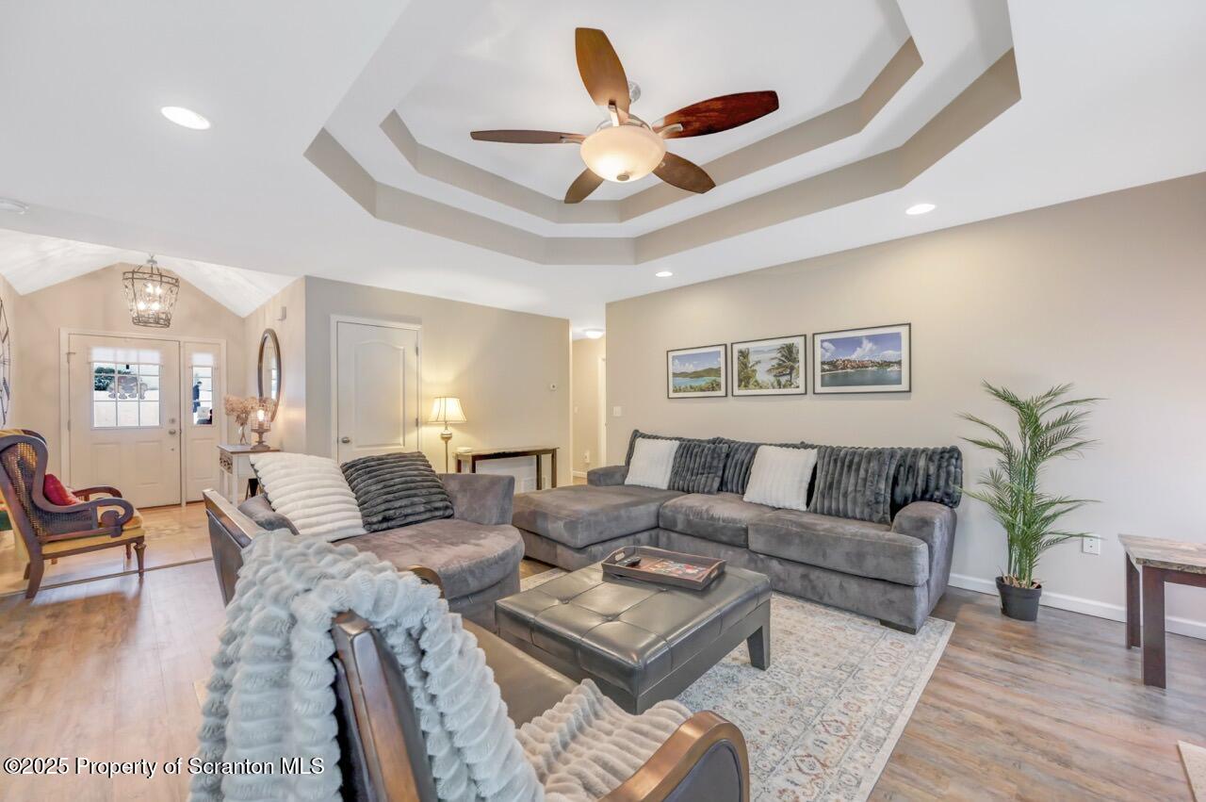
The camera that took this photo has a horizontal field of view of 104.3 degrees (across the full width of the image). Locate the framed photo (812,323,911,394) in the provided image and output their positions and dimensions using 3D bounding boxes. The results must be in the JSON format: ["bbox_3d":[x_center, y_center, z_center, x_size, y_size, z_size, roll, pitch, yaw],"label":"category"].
[{"bbox_3d":[1.959,-0.304,3.579,0.680,0.500,0.030,-1,-1,44],"label":"framed photo"}]

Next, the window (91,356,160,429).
[{"bbox_3d":[-5.687,-0.105,5.607,0.050,0.880,0.588,-1,-1,44],"label":"window"}]

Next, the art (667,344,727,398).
[{"bbox_3d":[0.918,-0.277,4.592,0.688,0.493,0.030,-1,-1,44],"label":"art"}]

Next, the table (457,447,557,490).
[{"bbox_3d":[-1.099,0.947,5.512,0.390,0.740,1.230,-1,-1,44],"label":"table"}]

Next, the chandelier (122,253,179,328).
[{"bbox_3d":[-4.414,-1.090,4.580,0.400,0.755,0.400,0,0,-45],"label":"chandelier"}]

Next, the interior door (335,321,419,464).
[{"bbox_3d":[-2.240,0.279,4.705,0.050,2.060,0.784,-1,-1,44],"label":"interior door"}]

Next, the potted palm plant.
[{"bbox_3d":[2.428,0.573,2.715,0.600,1.360,0.660,0,0,-45],"label":"potted palm plant"}]

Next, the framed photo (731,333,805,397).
[{"bbox_3d":[1.441,-0.291,4.102,0.028,0.485,0.675,0,0,-45],"label":"framed photo"}]

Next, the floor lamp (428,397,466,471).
[{"bbox_3d":[-1.666,0.620,4.997,0.395,1.335,0.395,0,0,-45],"label":"floor lamp"}]

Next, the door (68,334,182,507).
[{"bbox_3d":[-5.574,0.281,5.503,0.915,2.030,0.050,0,0,-45],"label":"door"}]

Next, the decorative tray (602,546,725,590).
[{"bbox_3d":[0.311,0.834,2.396,0.513,0.062,0.350,0,0,30],"label":"decorative tray"}]

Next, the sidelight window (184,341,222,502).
[{"bbox_3d":[-5.095,0.265,5.975,0.380,2.030,0.080,0,0,-43],"label":"sidelight window"}]

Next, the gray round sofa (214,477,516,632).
[{"bbox_3d":[-1.216,0.904,2.890,1.420,0.740,1.480,-1,0,39],"label":"gray round sofa"}]

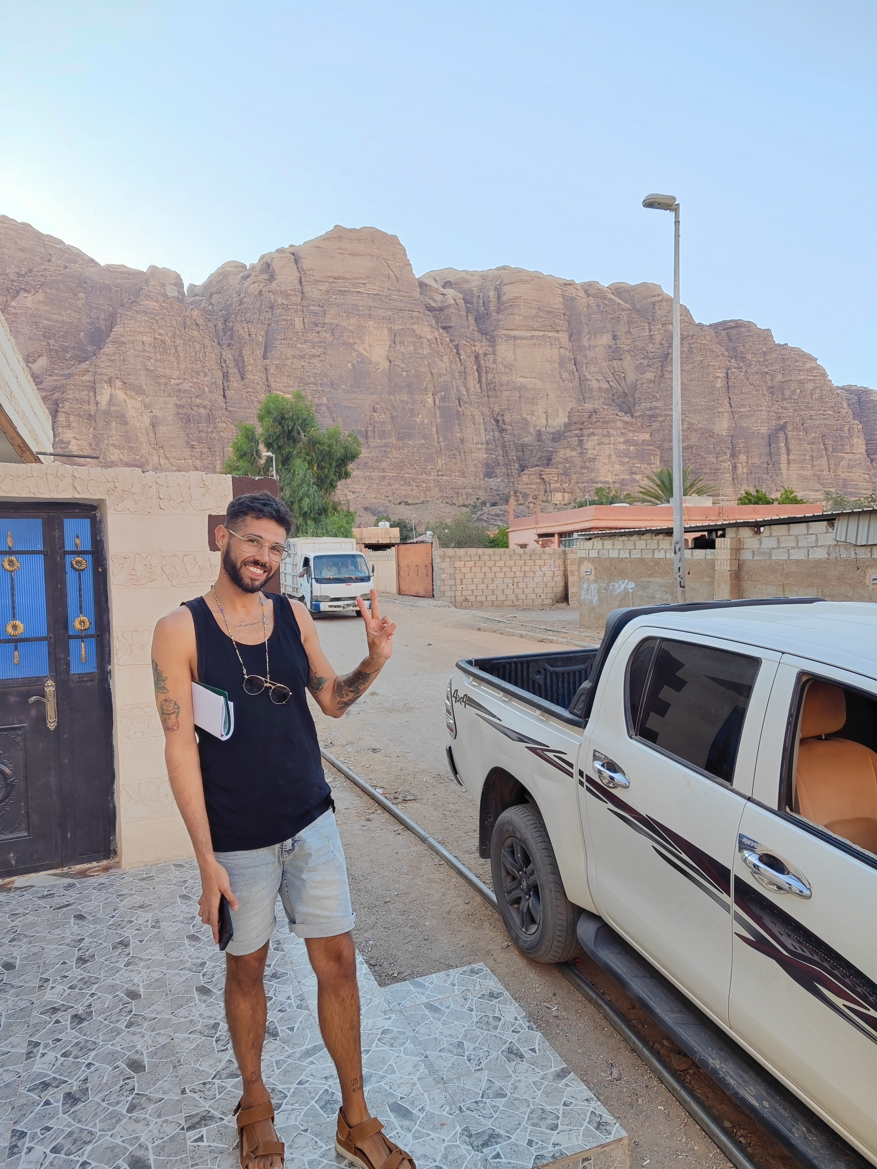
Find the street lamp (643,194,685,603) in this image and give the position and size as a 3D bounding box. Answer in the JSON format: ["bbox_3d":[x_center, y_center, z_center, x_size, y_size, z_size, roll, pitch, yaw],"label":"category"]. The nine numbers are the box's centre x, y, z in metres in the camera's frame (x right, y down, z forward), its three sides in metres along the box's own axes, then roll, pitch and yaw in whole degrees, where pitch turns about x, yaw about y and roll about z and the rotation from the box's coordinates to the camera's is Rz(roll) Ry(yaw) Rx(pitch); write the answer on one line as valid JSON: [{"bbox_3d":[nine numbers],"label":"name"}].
[{"bbox_3d":[4.001,-2.835,13.825,0.820,8.200,0.300,-2,2,-18],"label":"street lamp"}]

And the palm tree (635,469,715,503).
[{"bbox_3d":[17.967,-4.819,59.000,6.000,8.050,6.000,-1,2,0],"label":"palm tree"}]

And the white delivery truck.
[{"bbox_3d":[-3.934,-0.297,26.428,2.000,2.550,5.700,-2,2,-20],"label":"white delivery truck"}]

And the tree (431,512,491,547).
[{"bbox_3d":[1.786,-3.169,62.000,5.000,5.260,5.000,-1,2,0],"label":"tree"}]

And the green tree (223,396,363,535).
[{"bbox_3d":[-8.627,-5.531,46.000,8.200,11.710,7.600,-1,2,0],"label":"green tree"}]

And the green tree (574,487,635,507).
[{"bbox_3d":[12.875,-4.151,60.000,4.800,6.870,4.800,-1,2,0],"label":"green tree"}]

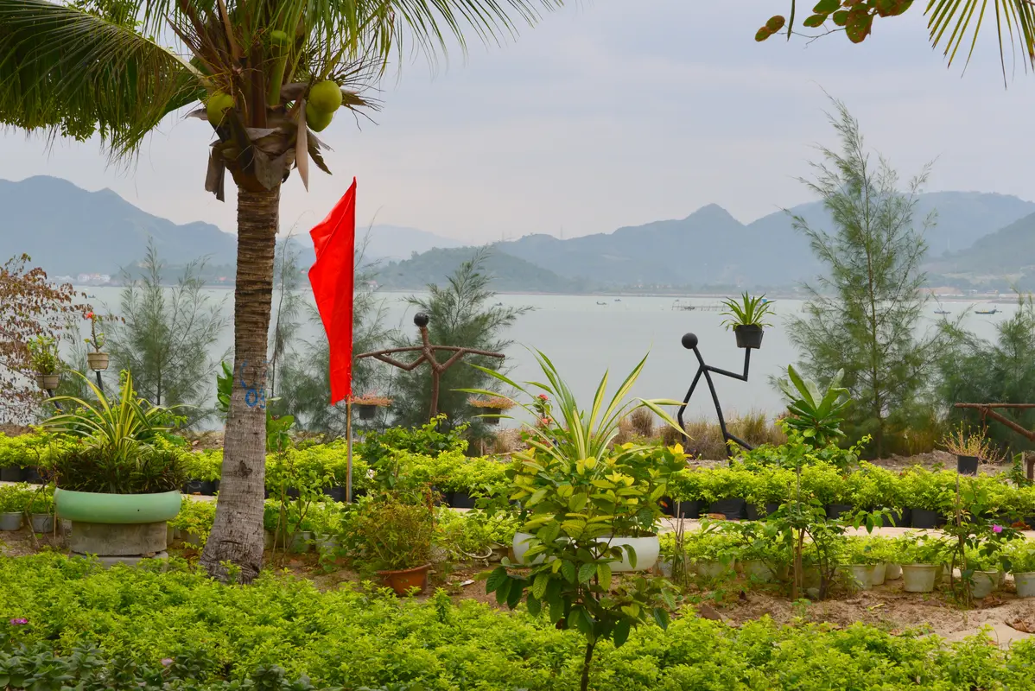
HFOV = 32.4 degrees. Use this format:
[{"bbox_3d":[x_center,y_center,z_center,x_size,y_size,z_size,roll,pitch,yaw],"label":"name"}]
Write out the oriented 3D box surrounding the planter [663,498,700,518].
[{"bbox_3d":[1.343,1.332,14.550,0.265,0.170,0.265,1,2,0],"label":"planter"}]

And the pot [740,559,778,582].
[{"bbox_3d":[1.522,1.424,11.200,0.235,0.160,0.235,1,2,0],"label":"pot"}]

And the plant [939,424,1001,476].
[{"bbox_3d":[4.625,1.071,18.200,0.610,0.500,0.570,1,2,0],"label":"plant"}]

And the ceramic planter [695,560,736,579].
[{"bbox_3d":[1.227,1.402,11.039,0.235,0.165,0.235,1,2,0],"label":"ceramic planter"}]

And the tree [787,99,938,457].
[{"bbox_3d":[3.838,-0.755,19.803,1.684,3.987,1.684,1,2,0],"label":"tree"}]

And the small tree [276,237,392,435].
[{"bbox_3d":[-2.177,-0.093,21.248,1.382,2.404,1.382,1,2,0],"label":"small tree"}]

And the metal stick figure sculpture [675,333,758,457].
[{"bbox_3d":[1.853,0.600,16.381,0.795,1.431,0.199,1,2,12],"label":"metal stick figure sculpture"}]

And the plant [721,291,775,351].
[{"bbox_3d":[2.444,-0.262,19.000,0.580,0.600,0.560,1,2,0],"label":"plant"}]

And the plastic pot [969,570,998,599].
[{"bbox_3d":[2.810,1.430,10.731,0.195,0.160,0.195,1,2,0],"label":"plastic pot"}]

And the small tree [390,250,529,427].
[{"bbox_3d":[-0.709,-0.027,22.000,1.700,2.380,1.700,1,2,0],"label":"small tree"}]

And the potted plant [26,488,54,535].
[{"bbox_3d":[-3.467,1.191,12.989,0.195,0.312,0.195,1,2,0],"label":"potted plant"}]

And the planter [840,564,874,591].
[{"bbox_3d":[2.090,1.414,10.951,0.218,0.160,0.218,1,2,0],"label":"planter"}]

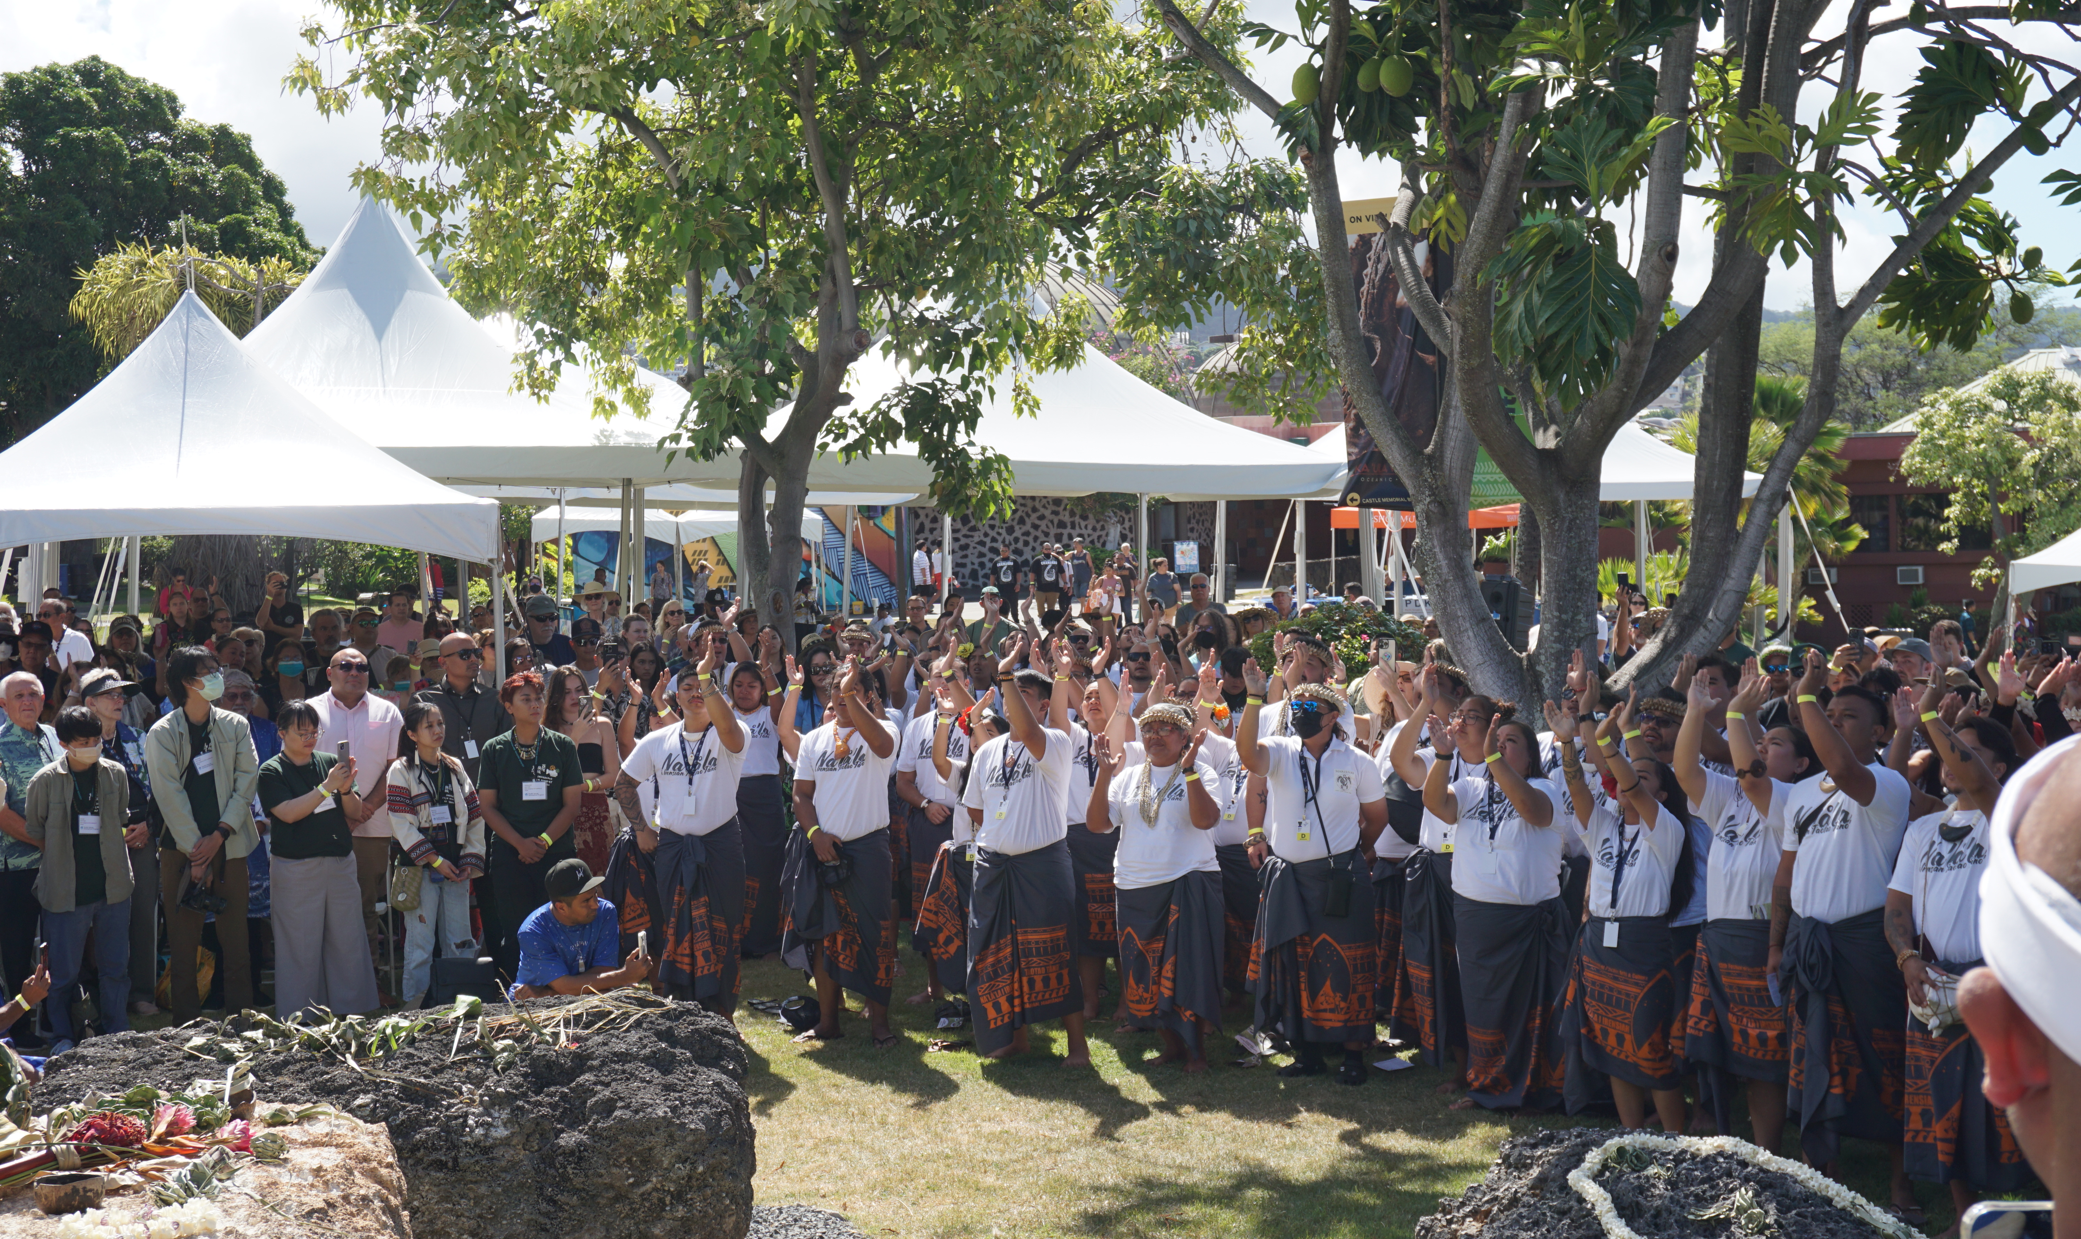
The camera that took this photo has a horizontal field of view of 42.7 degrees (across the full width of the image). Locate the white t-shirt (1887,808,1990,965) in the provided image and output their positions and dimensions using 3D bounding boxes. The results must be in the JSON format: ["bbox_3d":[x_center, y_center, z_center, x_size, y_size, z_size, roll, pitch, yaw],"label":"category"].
[{"bbox_3d":[3.049,0.882,8.850,0.500,0.580,0.310,2,3,37],"label":"white t-shirt"}]

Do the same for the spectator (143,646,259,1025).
[{"bbox_3d":[-3.847,1.023,12.200,0.520,1.800,0.380,0,0,-27],"label":"spectator"}]

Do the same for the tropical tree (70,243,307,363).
[{"bbox_3d":[-12.931,-2.518,42.000,4.600,6.800,4.400,0,2,-18],"label":"tropical tree"}]

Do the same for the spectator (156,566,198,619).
[{"bbox_3d":[-10.065,0.290,31.000,0.480,1.720,0.330,-1,2,-20],"label":"spectator"}]

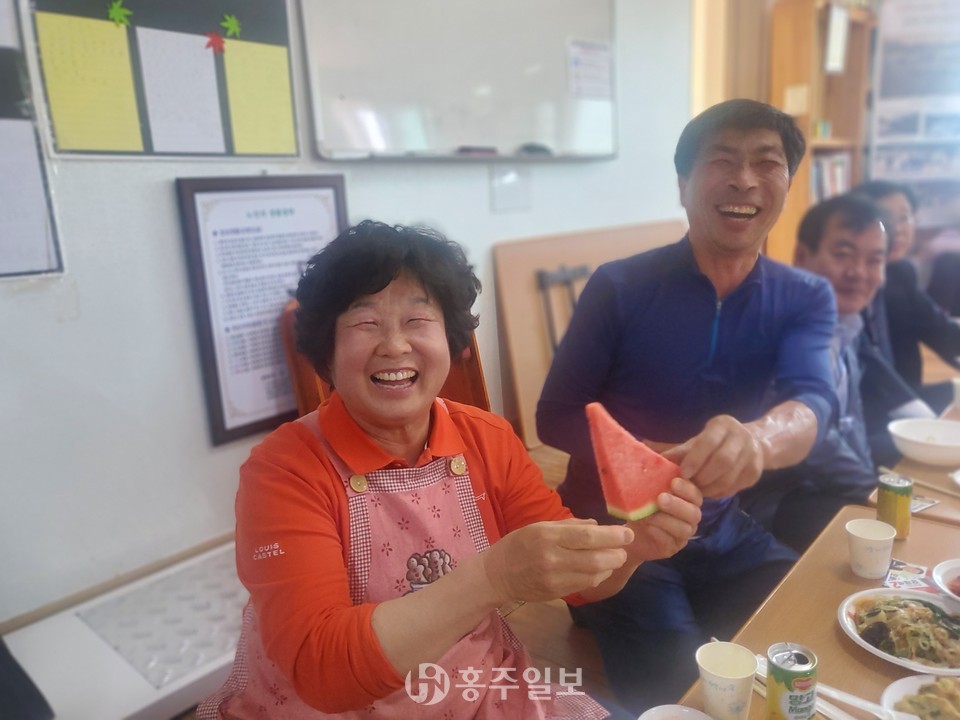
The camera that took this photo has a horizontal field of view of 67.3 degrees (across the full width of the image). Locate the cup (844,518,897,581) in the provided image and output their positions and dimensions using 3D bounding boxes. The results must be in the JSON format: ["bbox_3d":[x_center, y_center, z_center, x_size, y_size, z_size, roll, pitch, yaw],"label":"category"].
[{"bbox_3d":[0.627,0.307,1.162,0.071,0.074,0.071,-3,13,1],"label":"cup"}]

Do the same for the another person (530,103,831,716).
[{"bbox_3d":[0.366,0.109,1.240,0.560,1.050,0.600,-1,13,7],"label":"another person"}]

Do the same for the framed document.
[{"bbox_3d":[-0.537,-0.153,1.985,0.025,0.684,0.490,10,18,44],"label":"framed document"}]

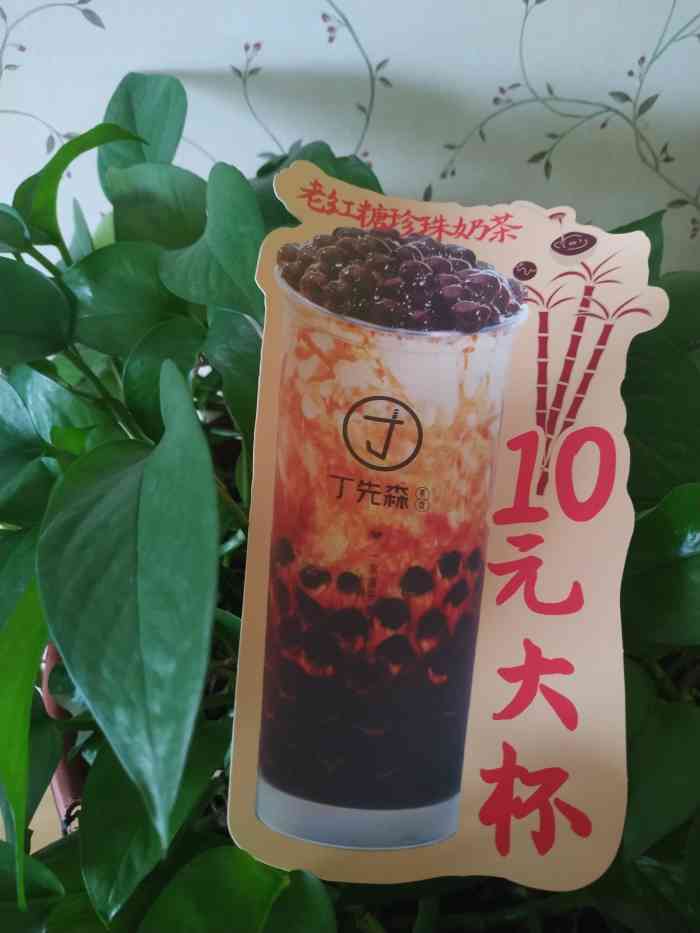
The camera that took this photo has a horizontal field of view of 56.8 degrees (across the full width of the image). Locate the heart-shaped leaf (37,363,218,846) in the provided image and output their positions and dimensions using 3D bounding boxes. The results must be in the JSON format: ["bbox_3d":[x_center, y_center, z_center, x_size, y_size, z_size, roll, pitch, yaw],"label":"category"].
[{"bbox_3d":[-0.095,0.057,0.280,0.075,0.195,0.042,2,-9,-12],"label":"heart-shaped leaf"}]

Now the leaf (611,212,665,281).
[{"bbox_3d":[0.210,-0.157,0.480,0.070,0.078,0.030,5,-6,13],"label":"leaf"}]

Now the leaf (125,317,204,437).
[{"bbox_3d":[-0.115,-0.052,0.400,0.055,0.085,0.026,7,-9,-7],"label":"leaf"}]

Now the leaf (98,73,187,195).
[{"bbox_3d":[-0.160,-0.254,0.500,0.064,0.100,0.028,5,-3,-8],"label":"leaf"}]

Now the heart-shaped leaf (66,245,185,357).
[{"bbox_3d":[-0.147,-0.110,0.430,0.084,0.077,0.035,8,-15,-6],"label":"heart-shaped leaf"}]

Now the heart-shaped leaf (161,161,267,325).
[{"bbox_3d":[-0.085,-0.141,0.410,0.072,0.105,0.040,6,-6,-5],"label":"heart-shaped leaf"}]

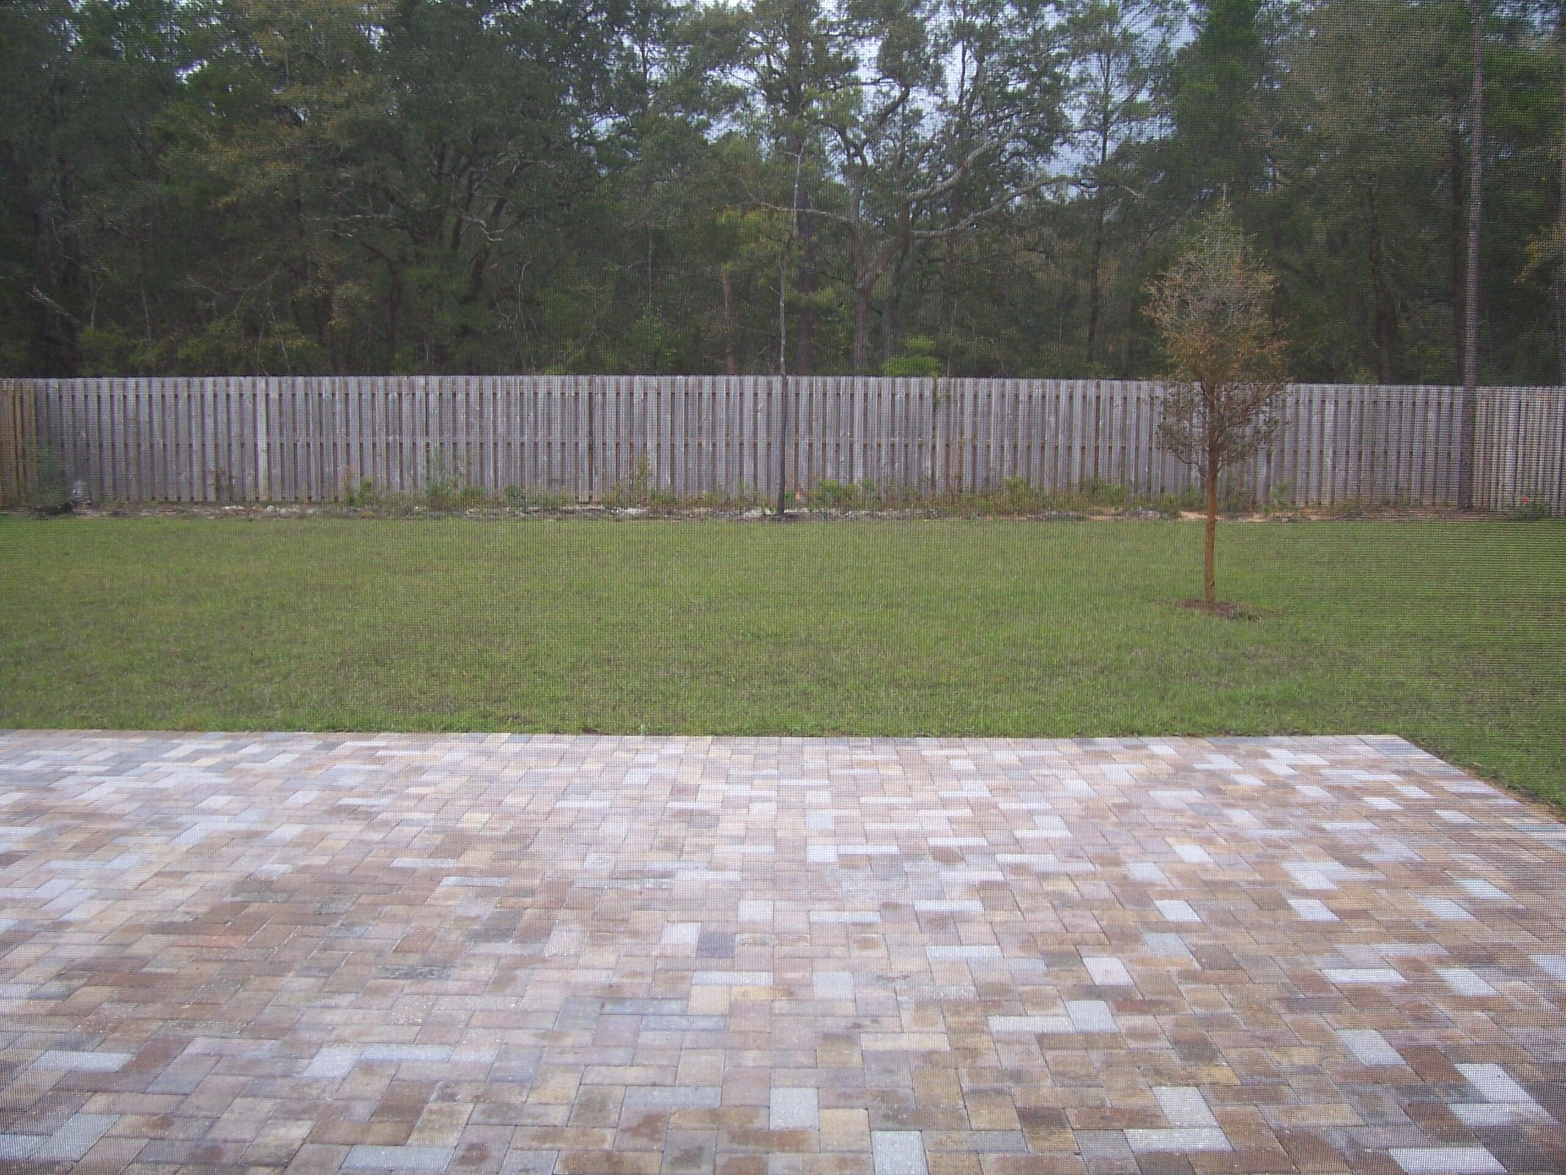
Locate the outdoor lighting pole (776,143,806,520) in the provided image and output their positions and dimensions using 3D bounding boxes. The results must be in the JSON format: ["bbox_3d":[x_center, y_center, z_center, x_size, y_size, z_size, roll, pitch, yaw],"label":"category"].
[{"bbox_3d":[0.104,-3.296,19.931,0.370,4.810,0.310,0,6,0],"label":"outdoor lighting pole"}]

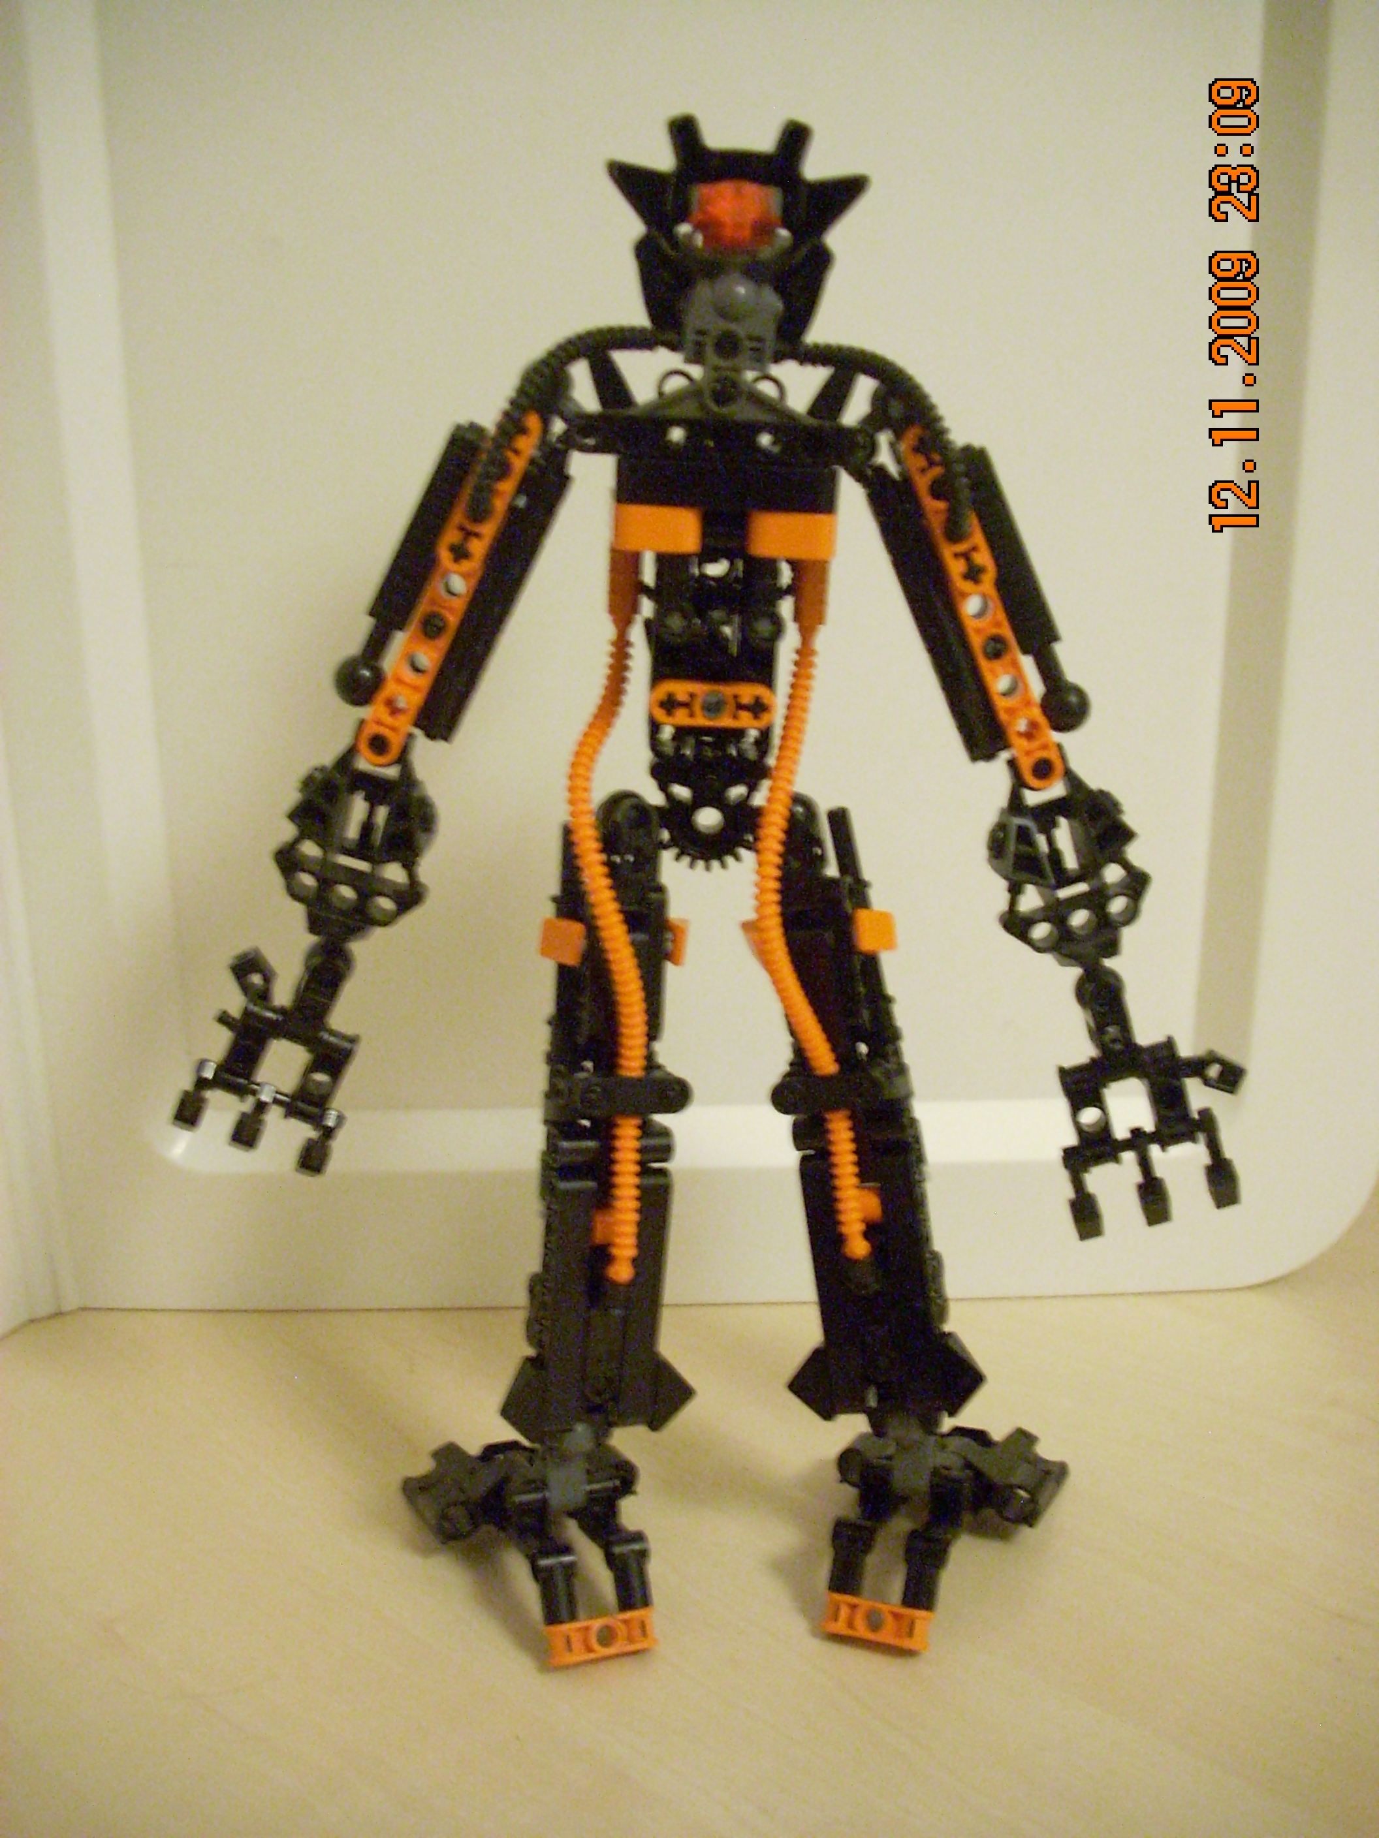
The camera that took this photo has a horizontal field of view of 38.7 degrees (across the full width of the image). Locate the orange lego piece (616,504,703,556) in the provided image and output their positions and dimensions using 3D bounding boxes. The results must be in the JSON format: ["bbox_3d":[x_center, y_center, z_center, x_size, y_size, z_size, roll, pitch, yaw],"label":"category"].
[{"bbox_3d":[-0.006,-0.070,0.354,0.016,0.008,0.009,-2,20,1],"label":"orange lego piece"}]

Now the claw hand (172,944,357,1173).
[{"bbox_3d":[-0.079,0.026,0.376,0.031,0.044,0.018,22,15,-5],"label":"claw hand"}]

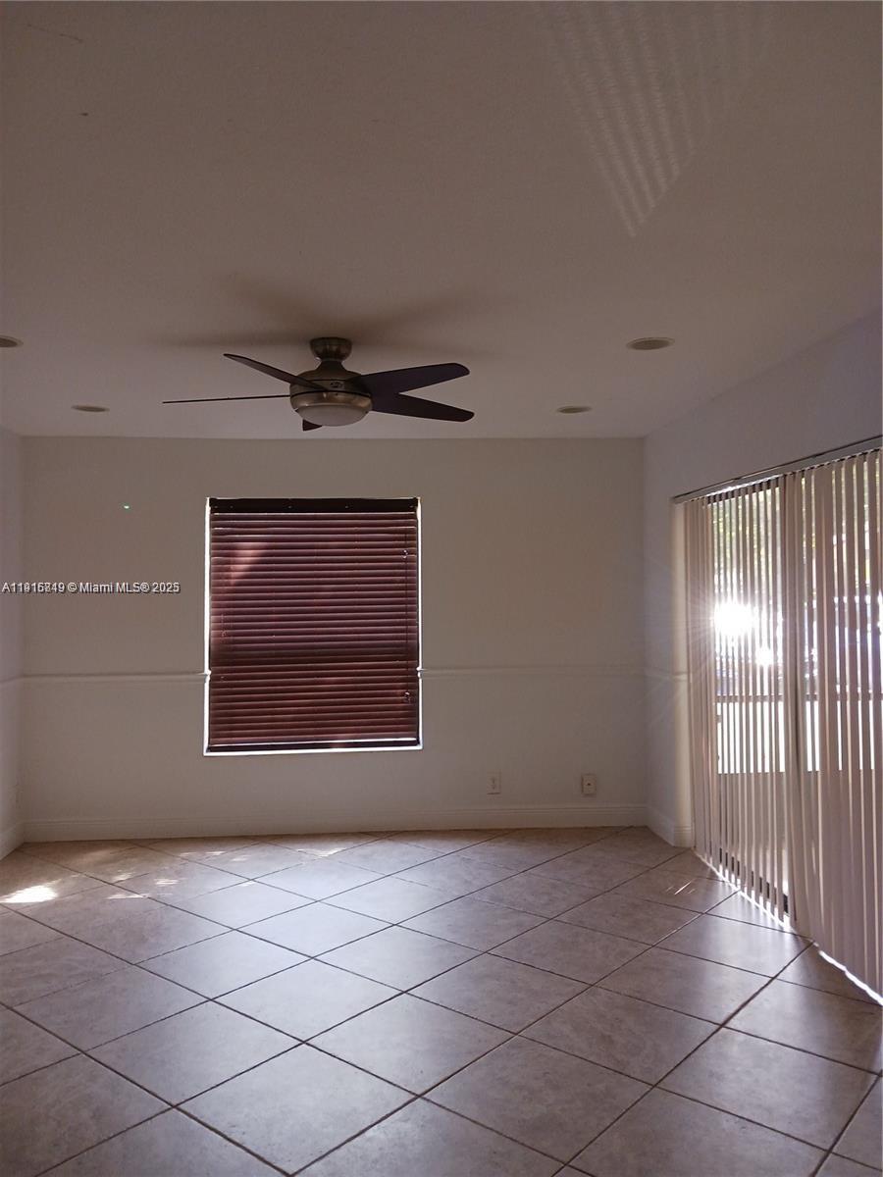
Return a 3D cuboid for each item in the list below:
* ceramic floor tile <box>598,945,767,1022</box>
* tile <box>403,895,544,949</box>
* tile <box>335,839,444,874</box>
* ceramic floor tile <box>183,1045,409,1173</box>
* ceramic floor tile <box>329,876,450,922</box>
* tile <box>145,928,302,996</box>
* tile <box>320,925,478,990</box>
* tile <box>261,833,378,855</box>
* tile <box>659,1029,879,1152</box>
[{"bbox_3d":[0.938,1.530,3.554,0.500,0.010,0.500,0,-1,39],"label":"ceramic floor tile"},{"bbox_3d":[0.151,1.530,4.197,0.500,0.010,0.500,0,-1,39],"label":"tile"},{"bbox_3d":[-0.303,1.522,5.204,0.498,0.010,0.498,0,0,39],"label":"tile"},{"bbox_3d":[-0.419,1.502,2.679,0.500,0.010,0.500,-1,-1,40],"label":"ceramic floor tile"},{"bbox_3d":[-0.242,1.530,4.519,0.500,0.010,0.500,0,-1,39],"label":"ceramic floor tile"},{"bbox_3d":[-0.875,1.513,3.707,0.500,0.010,0.500,-1,-1,40],"label":"tile"},{"bbox_3d":[-0.171,1.525,3.804,0.500,0.010,0.500,0,-1,39],"label":"tile"},{"bbox_3d":[-0.708,1.536,5.555,0.500,0.010,0.500,0,-1,39],"label":"tile"},{"bbox_3d":[0.999,1.509,2.829,0.498,0.010,0.498,0,0,39],"label":"tile"}]

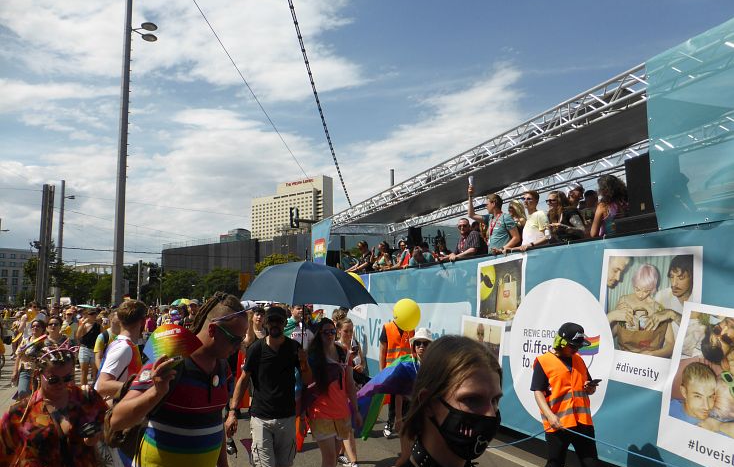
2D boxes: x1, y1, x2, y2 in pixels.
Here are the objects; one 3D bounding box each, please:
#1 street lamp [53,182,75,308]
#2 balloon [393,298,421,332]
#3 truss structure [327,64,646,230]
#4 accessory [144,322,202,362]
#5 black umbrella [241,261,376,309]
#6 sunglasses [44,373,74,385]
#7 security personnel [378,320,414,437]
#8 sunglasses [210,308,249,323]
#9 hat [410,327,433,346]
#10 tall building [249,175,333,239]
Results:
[{"bbox_3d":[-25.508,1.716,43.206,1.150,12.600,1.150,4,-9,-31],"label":"street lamp"},{"bbox_3d":[0.444,0.898,5.600,0.295,0.360,0.295,-1,-8,0],"label":"balloon"},{"bbox_3d":[1.817,-0.658,8.876,2.250,0.400,9.800,2,-8,-21],"label":"truss structure"},{"bbox_3d":[-0.774,0.439,2.030,0.235,0.155,0.035,-11,-5,-13],"label":"accessory"},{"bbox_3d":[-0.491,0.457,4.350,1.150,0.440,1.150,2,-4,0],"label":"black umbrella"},{"bbox_3d":[-1.531,0.726,2.530,0.140,0.050,0.145,14,4,40],"label":"sunglasses"},{"bbox_3d":[0.397,1.845,6.891,0.560,1.790,0.360,0,-8,-10],"label":"security personnel"},{"bbox_3d":[-0.550,0.332,2.050,0.160,0.050,0.145,-19,-14,21],"label":"sunglasses"},{"bbox_3d":[0.605,1.135,5.650,0.270,0.155,0.290,-2,-8,6],"label":"hat"},{"bbox_3d":[-59.214,7.791,397.512,71.000,96.000,17.000,-6,-9,33],"label":"tall building"}]

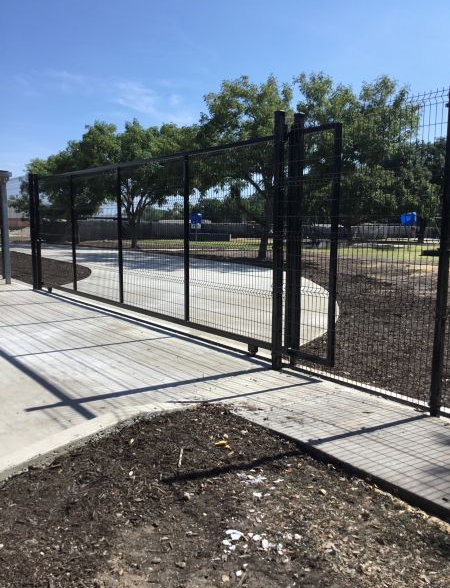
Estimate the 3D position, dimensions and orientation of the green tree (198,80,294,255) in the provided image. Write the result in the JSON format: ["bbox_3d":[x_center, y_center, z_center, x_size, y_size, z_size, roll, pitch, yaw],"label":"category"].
[{"bbox_3d":[0.870,-5.041,21.624,4.200,7.260,4.200,0,8,0],"label":"green tree"}]

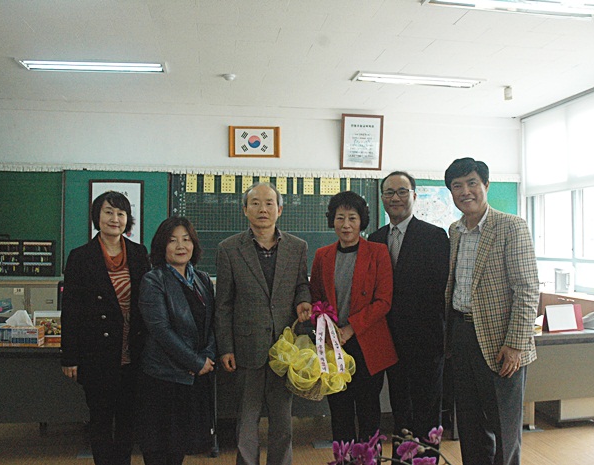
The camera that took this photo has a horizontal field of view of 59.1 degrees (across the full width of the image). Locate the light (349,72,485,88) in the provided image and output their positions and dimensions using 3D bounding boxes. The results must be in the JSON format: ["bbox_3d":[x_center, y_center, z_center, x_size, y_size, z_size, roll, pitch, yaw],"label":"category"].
[{"bbox_3d":[1.183,-1.475,5.080,1.270,0.080,0.290,0,-1,-8],"label":"light"}]

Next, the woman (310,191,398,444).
[{"bbox_3d":[0.270,0.608,2.509,0.450,1.616,0.330,0,-1,10],"label":"woman"}]

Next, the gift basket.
[{"bbox_3d":[0.070,0.522,2.380,0.370,0.420,0.320,0,-1,0],"label":"gift basket"}]

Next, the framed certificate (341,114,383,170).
[{"bbox_3d":[0.772,-1.068,6.207,0.490,0.670,0.035,2,6,-8],"label":"framed certificate"}]

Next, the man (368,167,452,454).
[{"bbox_3d":[0.568,0.551,2.740,0.500,1.742,0.300,0,-1,12],"label":"man"}]

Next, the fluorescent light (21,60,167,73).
[{"bbox_3d":[-1.813,-1.490,4.696,1.270,0.080,0.290,0,-1,-8],"label":"fluorescent light"}]

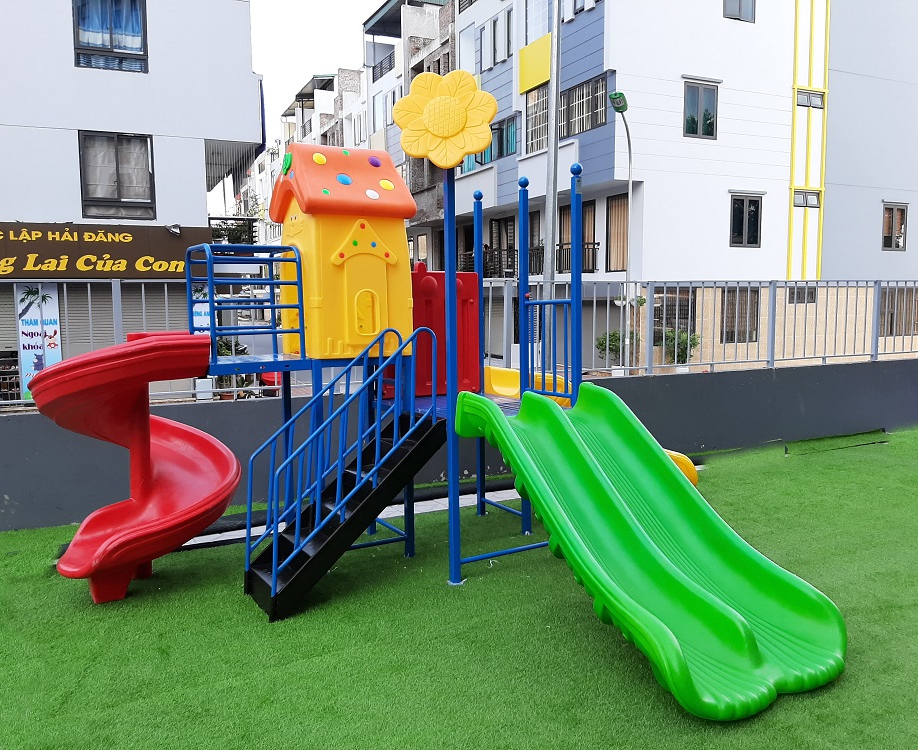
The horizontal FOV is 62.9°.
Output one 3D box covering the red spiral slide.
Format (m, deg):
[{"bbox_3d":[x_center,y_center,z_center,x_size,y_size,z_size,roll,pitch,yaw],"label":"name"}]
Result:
[{"bbox_3d":[-1.925,0.485,4.511,1.160,1.490,1.160,-4,7,-31],"label":"red spiral slide"}]

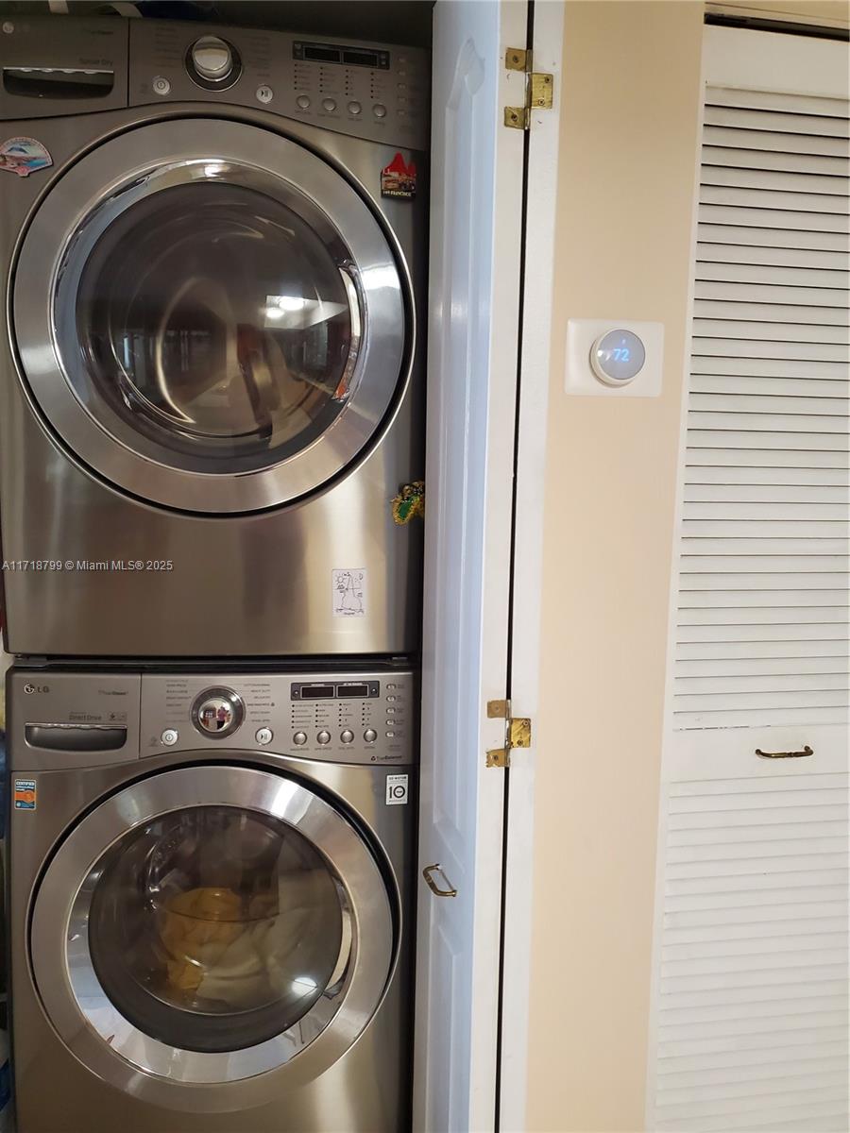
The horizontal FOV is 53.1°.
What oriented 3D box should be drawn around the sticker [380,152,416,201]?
[{"bbox_3d":[-0.041,-0.606,1.319,0.056,0.069,0.007,-1,7,-13],"label":"sticker"}]

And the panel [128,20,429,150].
[{"bbox_3d":[-0.208,-0.729,1.286,0.462,0.160,0.062,0,7,-7],"label":"panel"}]

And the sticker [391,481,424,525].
[{"bbox_3d":[-0.024,-0.103,1.384,0.058,0.072,0.013,-1,7,-14],"label":"sticker"}]

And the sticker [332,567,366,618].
[{"bbox_3d":[-0.122,0.043,1.381,0.054,0.081,0.004,0,7,-10],"label":"sticker"}]

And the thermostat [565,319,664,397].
[{"bbox_3d":[0.286,-0.309,1.260,0.149,0.110,0.032,0,7,-10],"label":"thermostat"}]

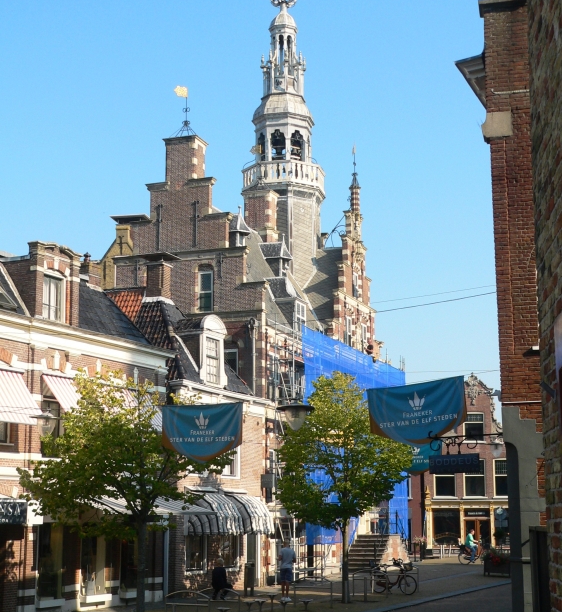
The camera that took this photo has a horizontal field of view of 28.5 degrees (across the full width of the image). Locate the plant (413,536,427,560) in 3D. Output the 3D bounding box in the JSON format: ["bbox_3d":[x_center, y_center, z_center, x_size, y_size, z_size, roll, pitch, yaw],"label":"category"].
[{"bbox_3d":[7.736,13.507,61.611,0.700,1.350,0.750,-5,-12,26],"label":"plant"}]

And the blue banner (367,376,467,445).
[{"bbox_3d":[2.271,1.776,18.504,1.740,1.100,0.100,-6,-12,26],"label":"blue banner"}]

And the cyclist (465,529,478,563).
[{"bbox_3d":[9.803,12.346,56.760,0.680,1.700,0.500,-1,-11,3],"label":"cyclist"}]

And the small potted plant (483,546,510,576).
[{"bbox_3d":[9.160,10.643,46.115,1.300,1.250,1.100,-5,-12,26],"label":"small potted plant"}]

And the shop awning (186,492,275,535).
[{"bbox_3d":[-1.672,7.050,37.640,1.050,1.446,4.241,-6,-12,26],"label":"shop awning"}]

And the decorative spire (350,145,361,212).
[{"bbox_3d":[3.576,-6.042,52.840,0.440,3.300,0.440,0,-11,0],"label":"decorative spire"}]

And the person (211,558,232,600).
[{"bbox_3d":[-1.432,6.558,26.539,0.480,1.000,0.550,-6,-12,29],"label":"person"}]

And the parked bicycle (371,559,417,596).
[{"bbox_3d":[3.749,8.864,36.236,1.700,1.140,0.580,-6,-12,26],"label":"parked bicycle"}]

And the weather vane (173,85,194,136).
[{"bbox_3d":[-4.003,-7.920,45.396,0.850,2.150,0.800,-2,-11,10],"label":"weather vane"}]

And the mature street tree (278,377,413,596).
[{"bbox_3d":[1.949,5.384,33.286,4.000,6.850,4.000,0,-11,0],"label":"mature street tree"}]

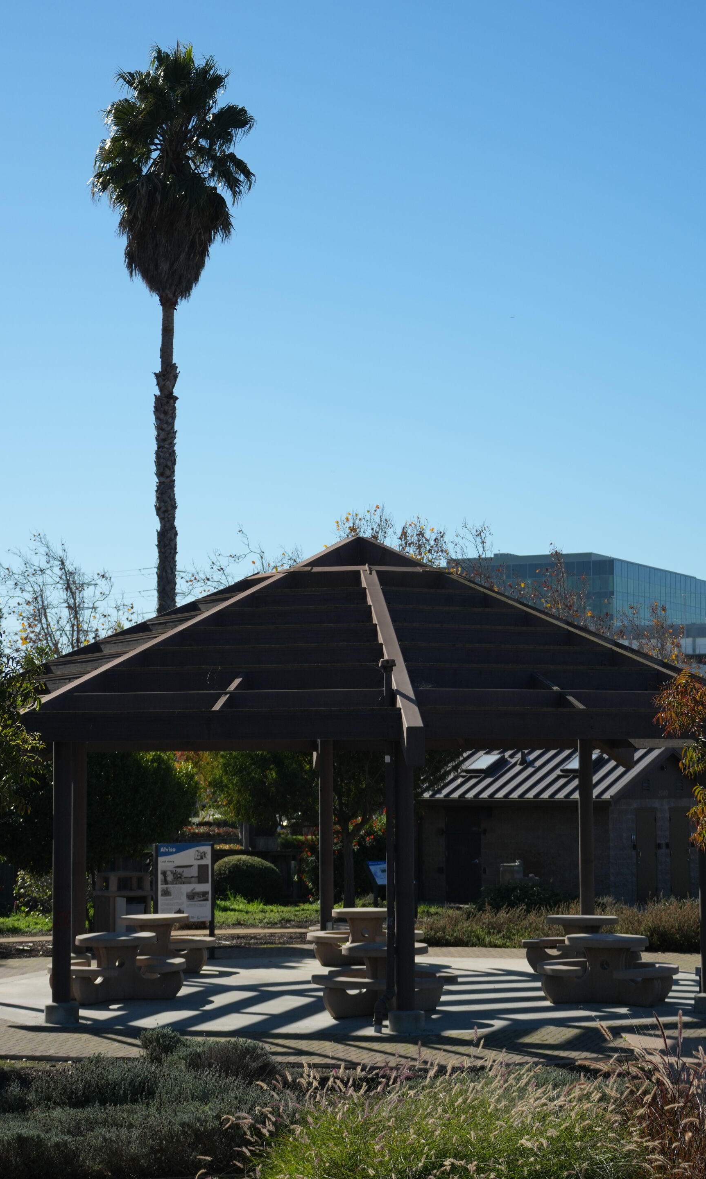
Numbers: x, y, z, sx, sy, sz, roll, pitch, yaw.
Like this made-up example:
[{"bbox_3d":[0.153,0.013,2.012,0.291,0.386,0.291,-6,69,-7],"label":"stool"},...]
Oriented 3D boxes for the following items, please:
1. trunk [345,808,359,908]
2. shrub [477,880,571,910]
[{"bbox_3d":[-0.014,5.627,49.205,0.280,2.200,0.280,0,-5,0],"label":"trunk"},{"bbox_3d":[3.521,6.284,48.647,2.000,0.800,1.500,0,-5,0],"label":"shrub"}]

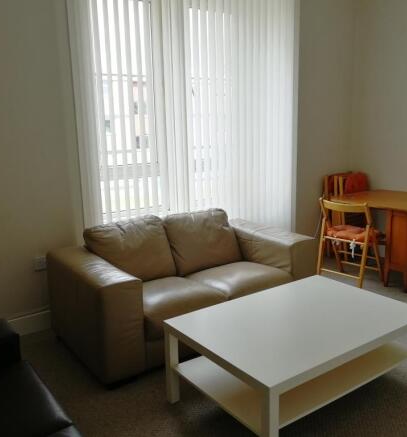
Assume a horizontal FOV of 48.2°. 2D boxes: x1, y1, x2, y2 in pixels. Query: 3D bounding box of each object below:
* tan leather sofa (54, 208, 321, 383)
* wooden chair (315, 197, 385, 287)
[{"bbox_3d":[-0.114,0.398,3.283,1.700,0.800,0.880,-9,13,-35],"label":"tan leather sofa"},{"bbox_3d":[1.347,0.211,4.144,0.440,0.780,0.500,9,15,43],"label":"wooden chair"}]

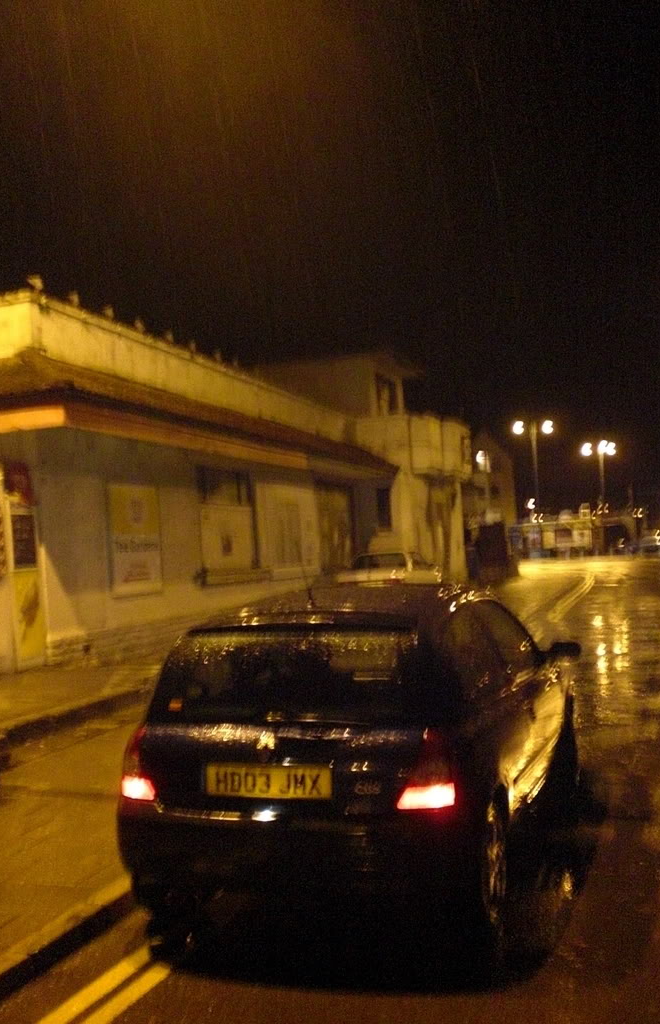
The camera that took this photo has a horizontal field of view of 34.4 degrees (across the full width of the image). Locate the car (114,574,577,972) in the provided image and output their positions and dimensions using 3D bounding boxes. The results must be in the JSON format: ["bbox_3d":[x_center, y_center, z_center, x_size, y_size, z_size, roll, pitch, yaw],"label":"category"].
[{"bbox_3d":[0.328,1.126,5.896,1.670,1.430,3.830,-3,-1,17],"label":"car"}]

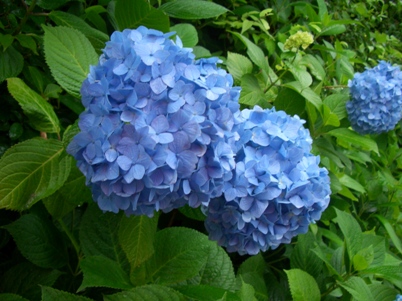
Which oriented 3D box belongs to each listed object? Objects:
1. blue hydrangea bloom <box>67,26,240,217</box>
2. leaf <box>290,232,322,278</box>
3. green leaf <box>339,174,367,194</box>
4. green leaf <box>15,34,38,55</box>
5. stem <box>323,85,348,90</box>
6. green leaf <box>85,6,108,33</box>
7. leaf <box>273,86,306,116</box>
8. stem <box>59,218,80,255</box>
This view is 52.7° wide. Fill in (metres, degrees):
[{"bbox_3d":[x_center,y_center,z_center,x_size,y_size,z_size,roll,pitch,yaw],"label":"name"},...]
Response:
[{"bbox_3d":[-0.054,-0.033,0.460,0.190,0.195,0.165,0,20,0],"label":"blue hydrangea bloom"},{"bbox_3d":[0.162,0.159,0.620,0.053,0.035,0.091,0,60,0],"label":"leaf"},{"bbox_3d":[0.282,0.062,0.760,0.054,0.035,0.043,0,60,0],"label":"green leaf"},{"bbox_3d":[-0.300,-0.183,0.700,0.043,0.030,0.044,-3,60,-8],"label":"green leaf"},{"bbox_3d":[0.308,-0.143,0.920,0.070,0.012,0.020,0,20,0],"label":"stem"},{"bbox_3d":[-0.170,-0.214,0.660,0.040,0.024,0.052,-6,61,-10],"label":"green leaf"},{"bbox_3d":[0.154,-0.079,0.700,0.062,0.066,0.035,3,-20,7],"label":"leaf"},{"bbox_3d":[-0.181,0.119,0.560,0.014,0.066,0.014,-27,0,0],"label":"stem"}]

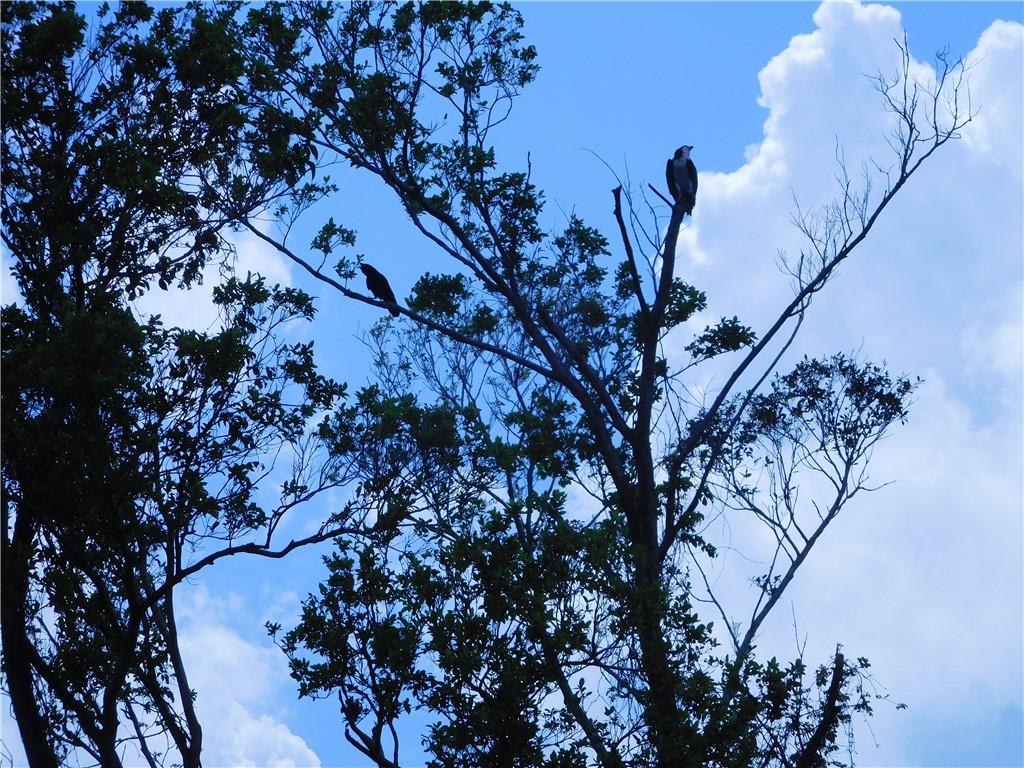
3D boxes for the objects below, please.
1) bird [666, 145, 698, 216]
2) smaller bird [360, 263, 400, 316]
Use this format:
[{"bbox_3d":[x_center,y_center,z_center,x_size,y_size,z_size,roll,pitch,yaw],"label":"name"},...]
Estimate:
[{"bbox_3d":[1.167,-1.393,40.500,0.210,0.460,0.240,2,-17,-5],"label":"bird"},{"bbox_3d":[-0.889,-0.639,40.000,0.280,0.355,0.140,-3,-17,11],"label":"smaller bird"}]

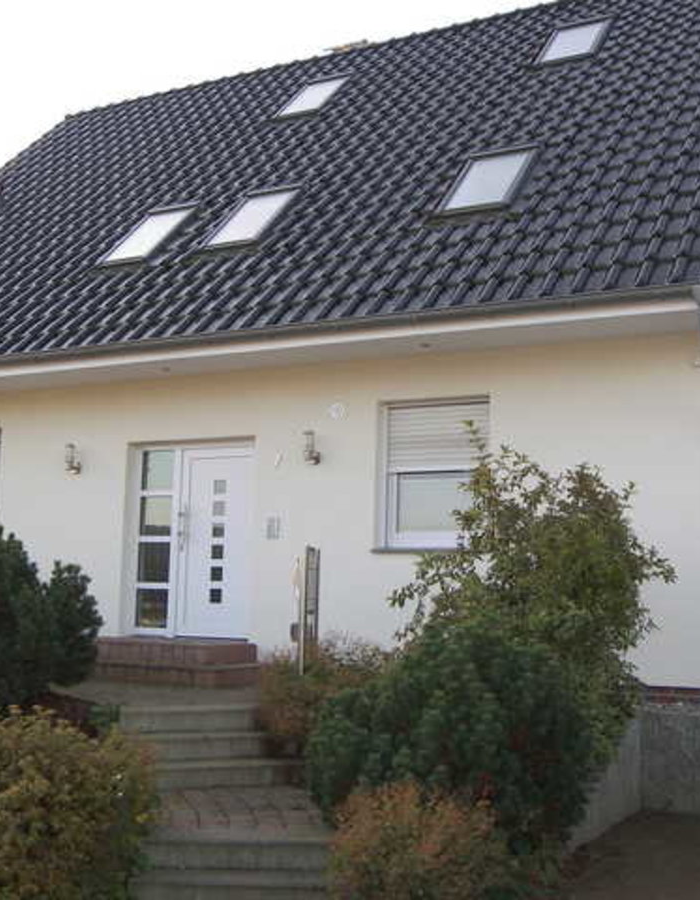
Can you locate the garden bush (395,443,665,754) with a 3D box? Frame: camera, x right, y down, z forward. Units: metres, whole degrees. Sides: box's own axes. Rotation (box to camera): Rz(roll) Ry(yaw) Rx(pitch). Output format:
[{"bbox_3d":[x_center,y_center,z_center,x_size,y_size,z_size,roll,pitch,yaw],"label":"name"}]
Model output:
[{"bbox_3d":[1.294,1.039,8.358,1.920,2.100,1.750,1,-6,0],"label":"garden bush"}]

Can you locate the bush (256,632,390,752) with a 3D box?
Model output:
[{"bbox_3d":[-0.202,1.867,8.964,0.950,0.820,0.850,-2,-7,30],"label":"bush"}]

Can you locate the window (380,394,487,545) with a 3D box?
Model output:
[{"bbox_3d":[0.815,0.241,11.169,1.170,1.426,0.150,-2,-7,30],"label":"window"}]

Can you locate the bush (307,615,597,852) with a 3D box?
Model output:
[{"bbox_3d":[0.613,1.700,7.116,1.620,1.250,1.500,1,-6,0],"label":"bush"}]

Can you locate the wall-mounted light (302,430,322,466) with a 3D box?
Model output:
[{"bbox_3d":[-0.371,-0.015,11.671,0.130,0.340,0.190,-2,-7,30],"label":"wall-mounted light"}]

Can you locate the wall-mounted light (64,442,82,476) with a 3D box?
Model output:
[{"bbox_3d":[-3.115,0.096,13.278,0.130,0.340,0.190,-2,-7,30],"label":"wall-mounted light"}]

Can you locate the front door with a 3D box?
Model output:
[{"bbox_3d":[-1.632,0.956,12.641,1.703,2.089,0.130,-2,-7,30],"label":"front door"}]

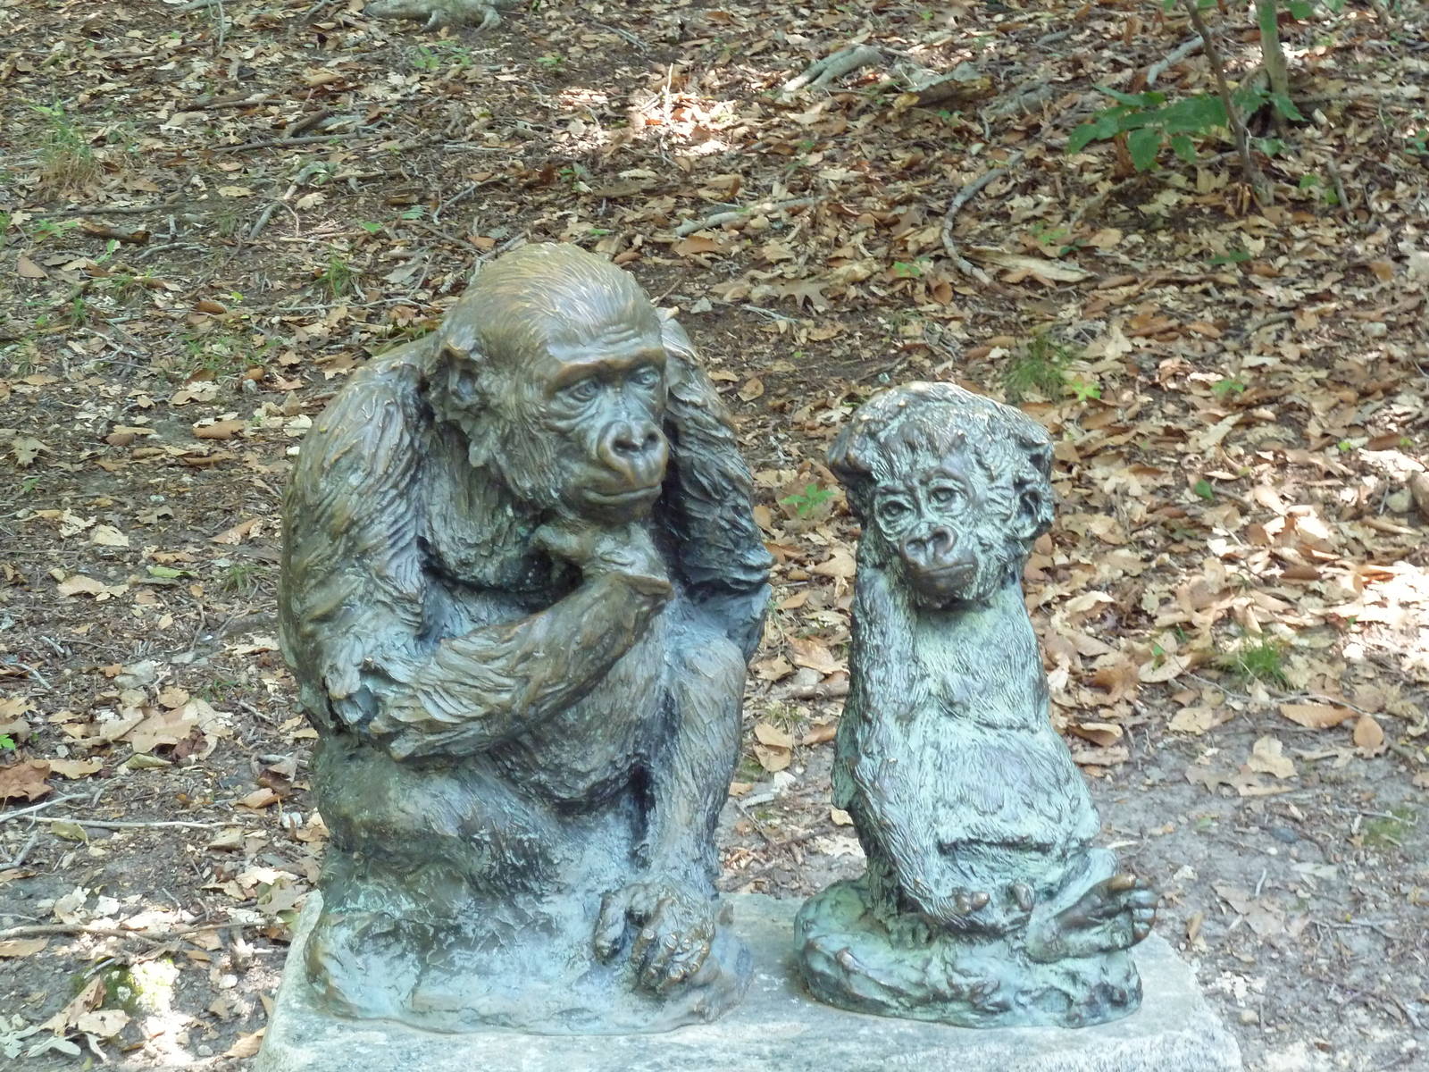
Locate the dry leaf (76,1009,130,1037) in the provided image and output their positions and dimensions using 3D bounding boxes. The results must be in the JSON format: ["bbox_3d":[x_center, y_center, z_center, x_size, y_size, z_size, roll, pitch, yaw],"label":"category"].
[{"bbox_3d":[-0.928,0.739,4.512,0.079,0.016,0.055,2,20,5],"label":"dry leaf"}]

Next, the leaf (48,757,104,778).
[{"bbox_3d":[-1.067,0.387,4.963,0.095,0.020,0.055,0,15,0],"label":"leaf"}]

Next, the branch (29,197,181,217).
[{"bbox_3d":[-1.595,-0.863,7.798,0.410,0.020,0.025,-6,25,-14],"label":"branch"}]

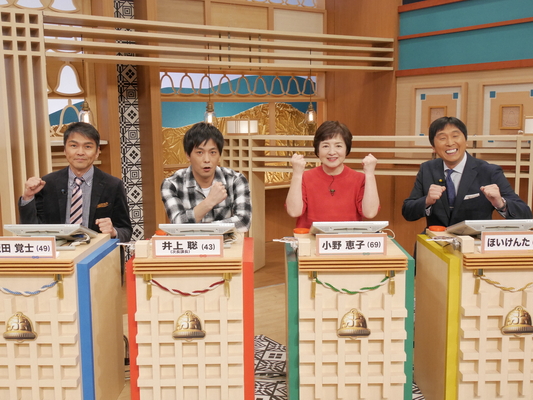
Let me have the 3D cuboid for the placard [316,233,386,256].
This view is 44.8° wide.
[{"bbox_3d":[0.363,0.190,2.772,0.302,0.094,0.040,0,7,1],"label":"placard"}]

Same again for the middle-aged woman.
[{"bbox_3d":[0.343,0.259,3.310,0.490,1.290,0.720,0,7,4],"label":"middle-aged woman"}]

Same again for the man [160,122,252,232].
[{"bbox_3d":[-0.297,0.259,3.309,0.480,1.300,0.780,-1,7,-3],"label":"man"}]

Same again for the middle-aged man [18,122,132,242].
[{"bbox_3d":[-0.989,0.261,3.339,0.590,1.300,0.750,-1,7,-4],"label":"middle-aged man"}]

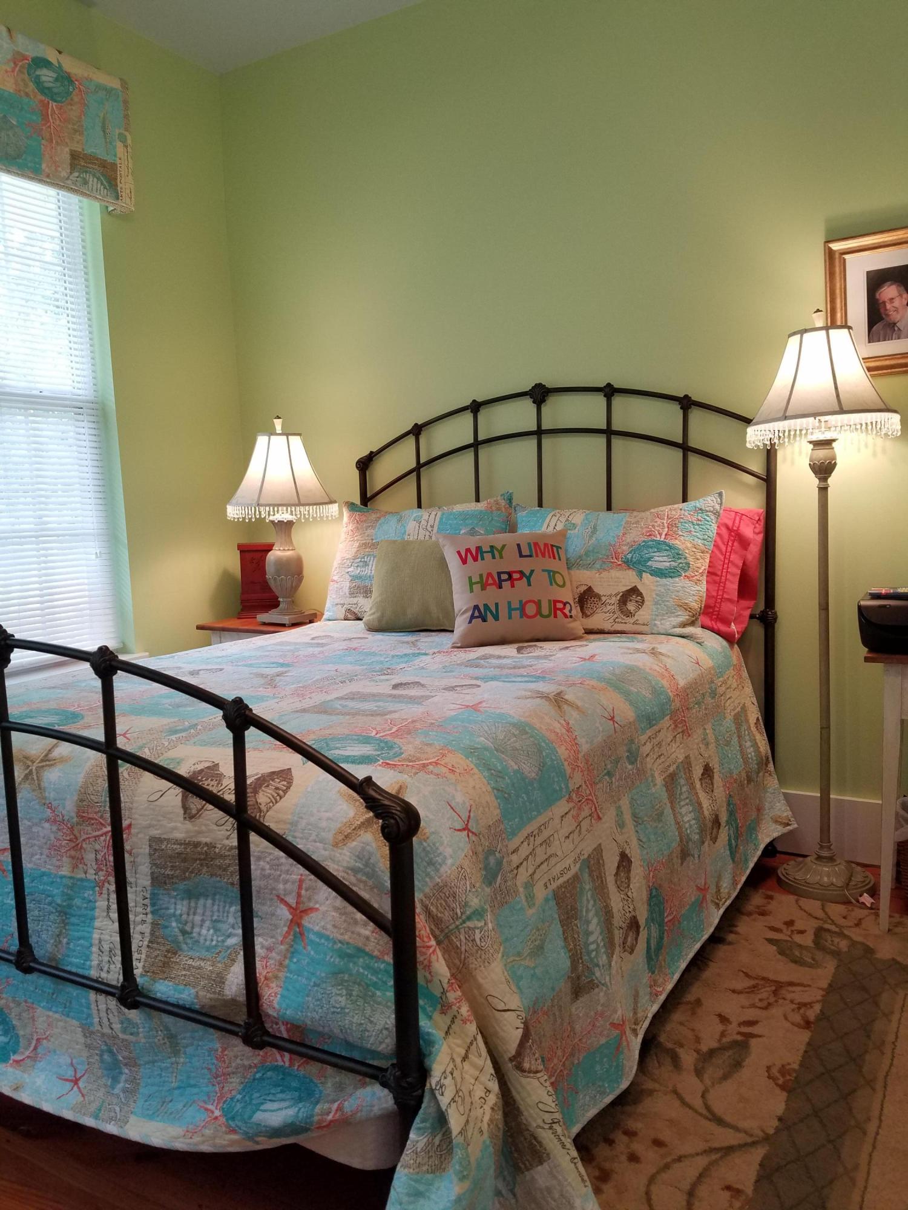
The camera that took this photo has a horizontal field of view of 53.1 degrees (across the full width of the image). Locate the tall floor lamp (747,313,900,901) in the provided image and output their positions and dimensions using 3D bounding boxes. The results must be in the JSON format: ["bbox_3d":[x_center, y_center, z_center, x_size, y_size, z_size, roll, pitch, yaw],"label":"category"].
[{"bbox_3d":[1.092,-0.003,2.675,0.441,1.692,0.441,1,6,29],"label":"tall floor lamp"}]

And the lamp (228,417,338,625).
[{"bbox_3d":[-0.637,-0.314,3.390,0.412,0.768,0.412,-2,5,0],"label":"lamp"}]

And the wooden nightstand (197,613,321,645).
[{"bbox_3d":[-0.651,0.439,3.557,0.480,0.768,0.480,1,6,29],"label":"wooden nightstand"}]

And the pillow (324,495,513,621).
[{"bbox_3d":[-0.142,-0.159,3.180,0.700,0.460,0.180,1,-17,29],"label":"pillow"}]

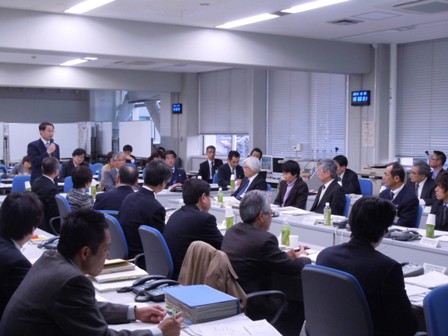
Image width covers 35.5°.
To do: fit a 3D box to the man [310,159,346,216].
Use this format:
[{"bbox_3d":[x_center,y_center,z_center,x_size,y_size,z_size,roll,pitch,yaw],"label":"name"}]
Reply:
[{"bbox_3d":[0.973,0.544,7.140,0.720,1.255,0.480,-1,3,-32],"label":"man"}]

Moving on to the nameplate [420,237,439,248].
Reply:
[{"bbox_3d":[1.517,0.548,5.110,0.060,0.050,0.168,-1,3,-31],"label":"nameplate"}]

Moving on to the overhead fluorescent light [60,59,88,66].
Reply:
[{"bbox_3d":[-3.151,-2.215,14.621,0.250,0.090,1.270,-1,3,-31],"label":"overhead fluorescent light"}]

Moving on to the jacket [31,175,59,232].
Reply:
[{"bbox_3d":[-1.832,0.372,7.220,0.330,0.620,0.440,-2,4,-42],"label":"jacket"}]

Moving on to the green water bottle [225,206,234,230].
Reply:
[{"bbox_3d":[0.049,0.424,5.797,0.069,0.206,0.069,0,3,0],"label":"green water bottle"}]

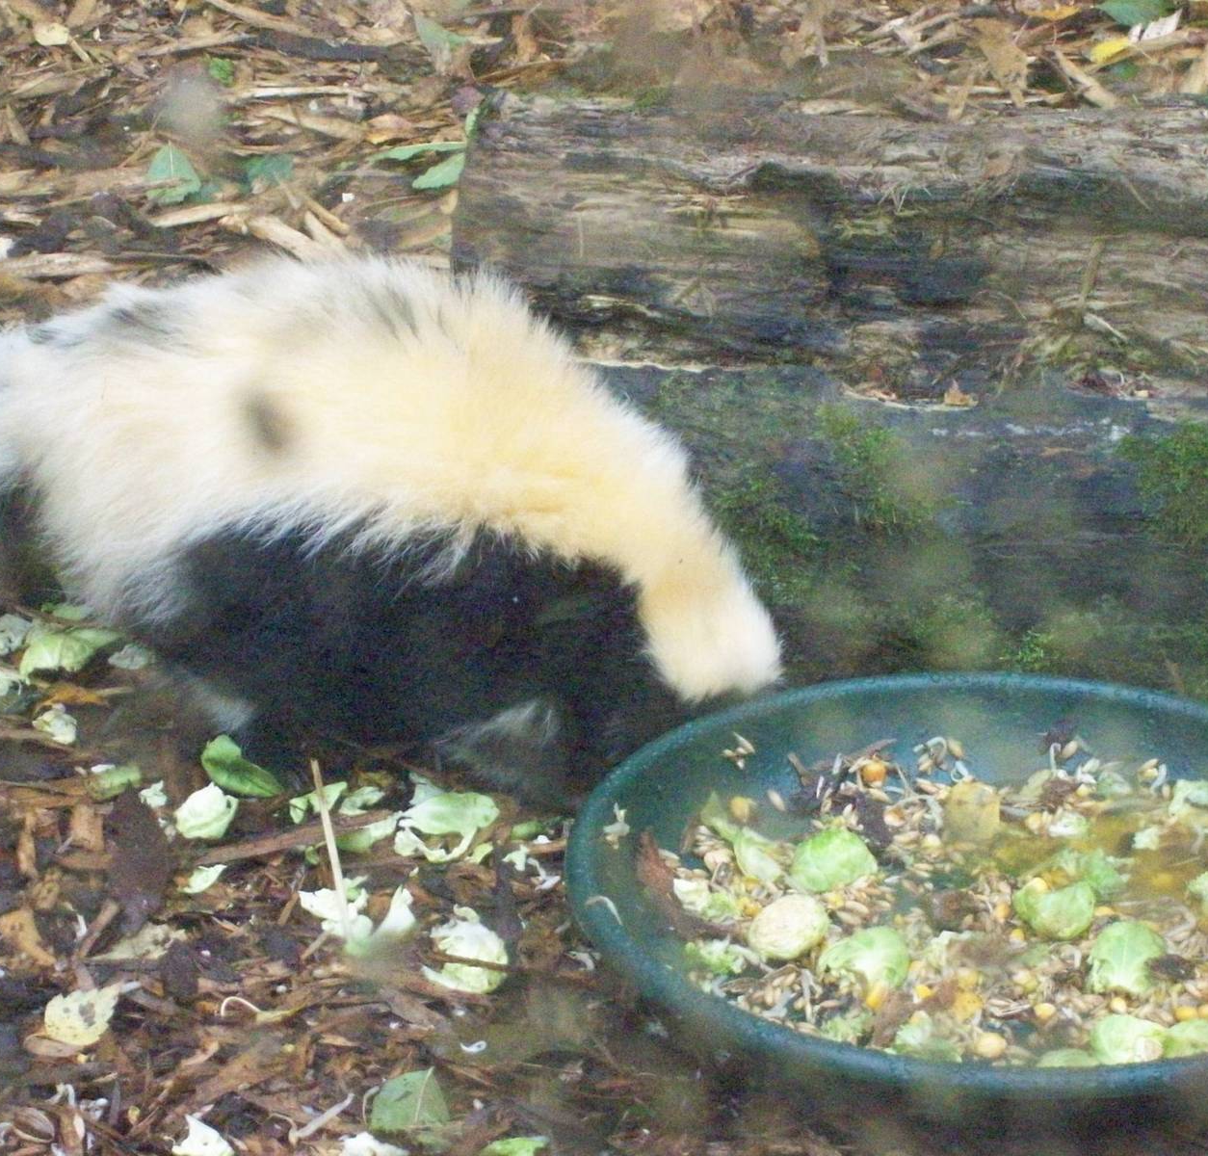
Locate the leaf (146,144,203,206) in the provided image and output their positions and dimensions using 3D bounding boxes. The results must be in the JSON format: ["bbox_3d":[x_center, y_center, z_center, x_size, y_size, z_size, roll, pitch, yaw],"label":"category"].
[{"bbox_3d":[-0.227,-0.207,2.489,0.030,0.009,0.034,-33,65,-22],"label":"leaf"}]

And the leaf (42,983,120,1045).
[{"bbox_3d":[-0.184,0.153,1.712,0.022,0.009,0.034,32,48,31],"label":"leaf"}]

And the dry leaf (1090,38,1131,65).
[{"bbox_3d":[0.308,-0.320,2.921,0.026,0.013,0.022,0,25,0],"label":"dry leaf"}]

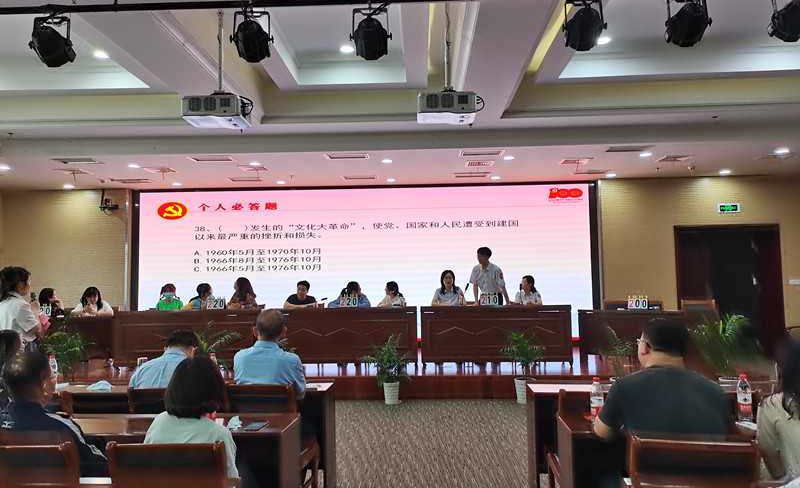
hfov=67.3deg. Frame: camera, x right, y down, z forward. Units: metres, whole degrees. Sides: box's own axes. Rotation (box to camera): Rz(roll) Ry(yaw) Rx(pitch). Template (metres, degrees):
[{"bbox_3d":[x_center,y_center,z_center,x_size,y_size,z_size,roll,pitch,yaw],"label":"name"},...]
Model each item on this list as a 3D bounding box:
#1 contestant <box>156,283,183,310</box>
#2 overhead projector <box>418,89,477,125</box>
[{"bbox_3d":[-3.547,1.225,9.234,0.440,1.235,0.680,-1,-4,2],"label":"contestant"},{"bbox_3d":[0.416,-1.219,5.427,0.500,0.170,0.410,-1,-3,2],"label":"overhead projector"}]

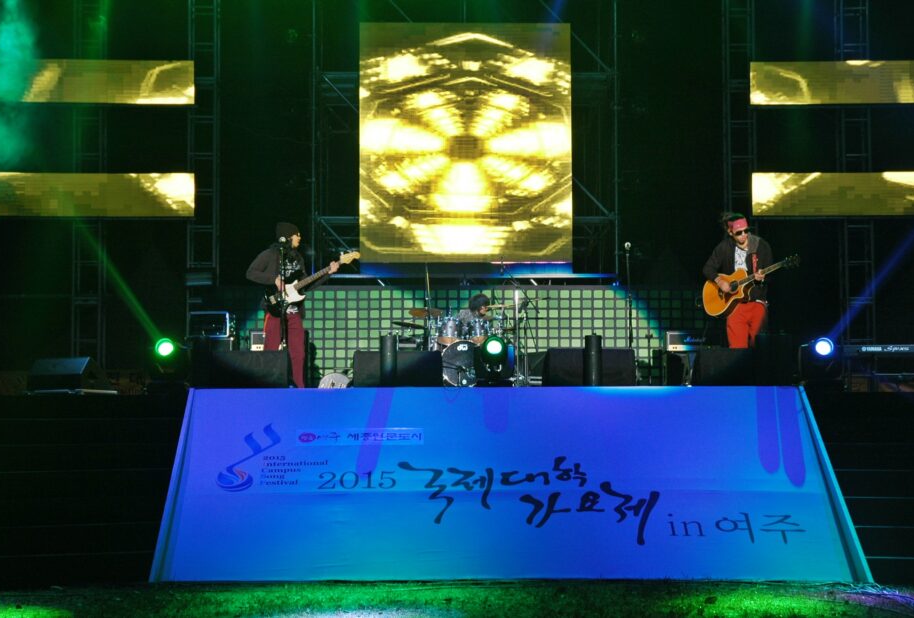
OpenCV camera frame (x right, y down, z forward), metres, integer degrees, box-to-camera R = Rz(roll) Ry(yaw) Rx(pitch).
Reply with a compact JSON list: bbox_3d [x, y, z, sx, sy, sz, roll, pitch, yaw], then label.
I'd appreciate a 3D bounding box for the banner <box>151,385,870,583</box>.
[{"bbox_3d":[0.405,1.420,15.130,5.600,0.100,2.960,0,28,-1],"label":"banner"}]

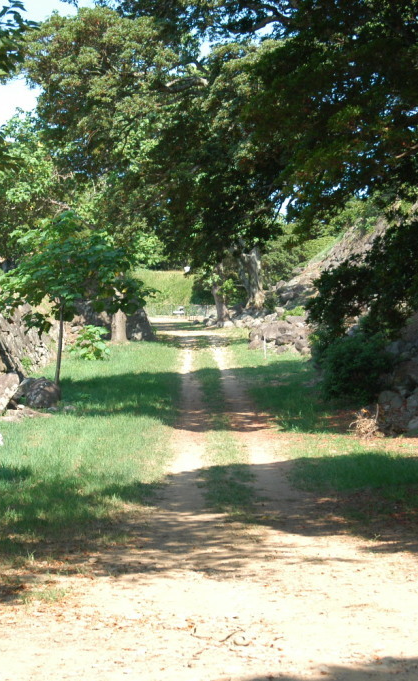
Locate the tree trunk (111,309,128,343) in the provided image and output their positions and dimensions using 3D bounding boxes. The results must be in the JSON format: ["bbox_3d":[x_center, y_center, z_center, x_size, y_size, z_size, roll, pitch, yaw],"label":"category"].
[{"bbox_3d":[-3.094,-0.536,56.000,0.540,1.200,0.540,0,0,0],"label":"tree trunk"}]

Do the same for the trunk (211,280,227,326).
[{"bbox_3d":[0.414,-1.530,67.000,0.500,1.900,0.500,-5,0,0],"label":"trunk"}]

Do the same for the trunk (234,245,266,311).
[{"bbox_3d":[1.841,-2.761,71.000,1.050,2.900,0.950,-2,0,0],"label":"trunk"}]

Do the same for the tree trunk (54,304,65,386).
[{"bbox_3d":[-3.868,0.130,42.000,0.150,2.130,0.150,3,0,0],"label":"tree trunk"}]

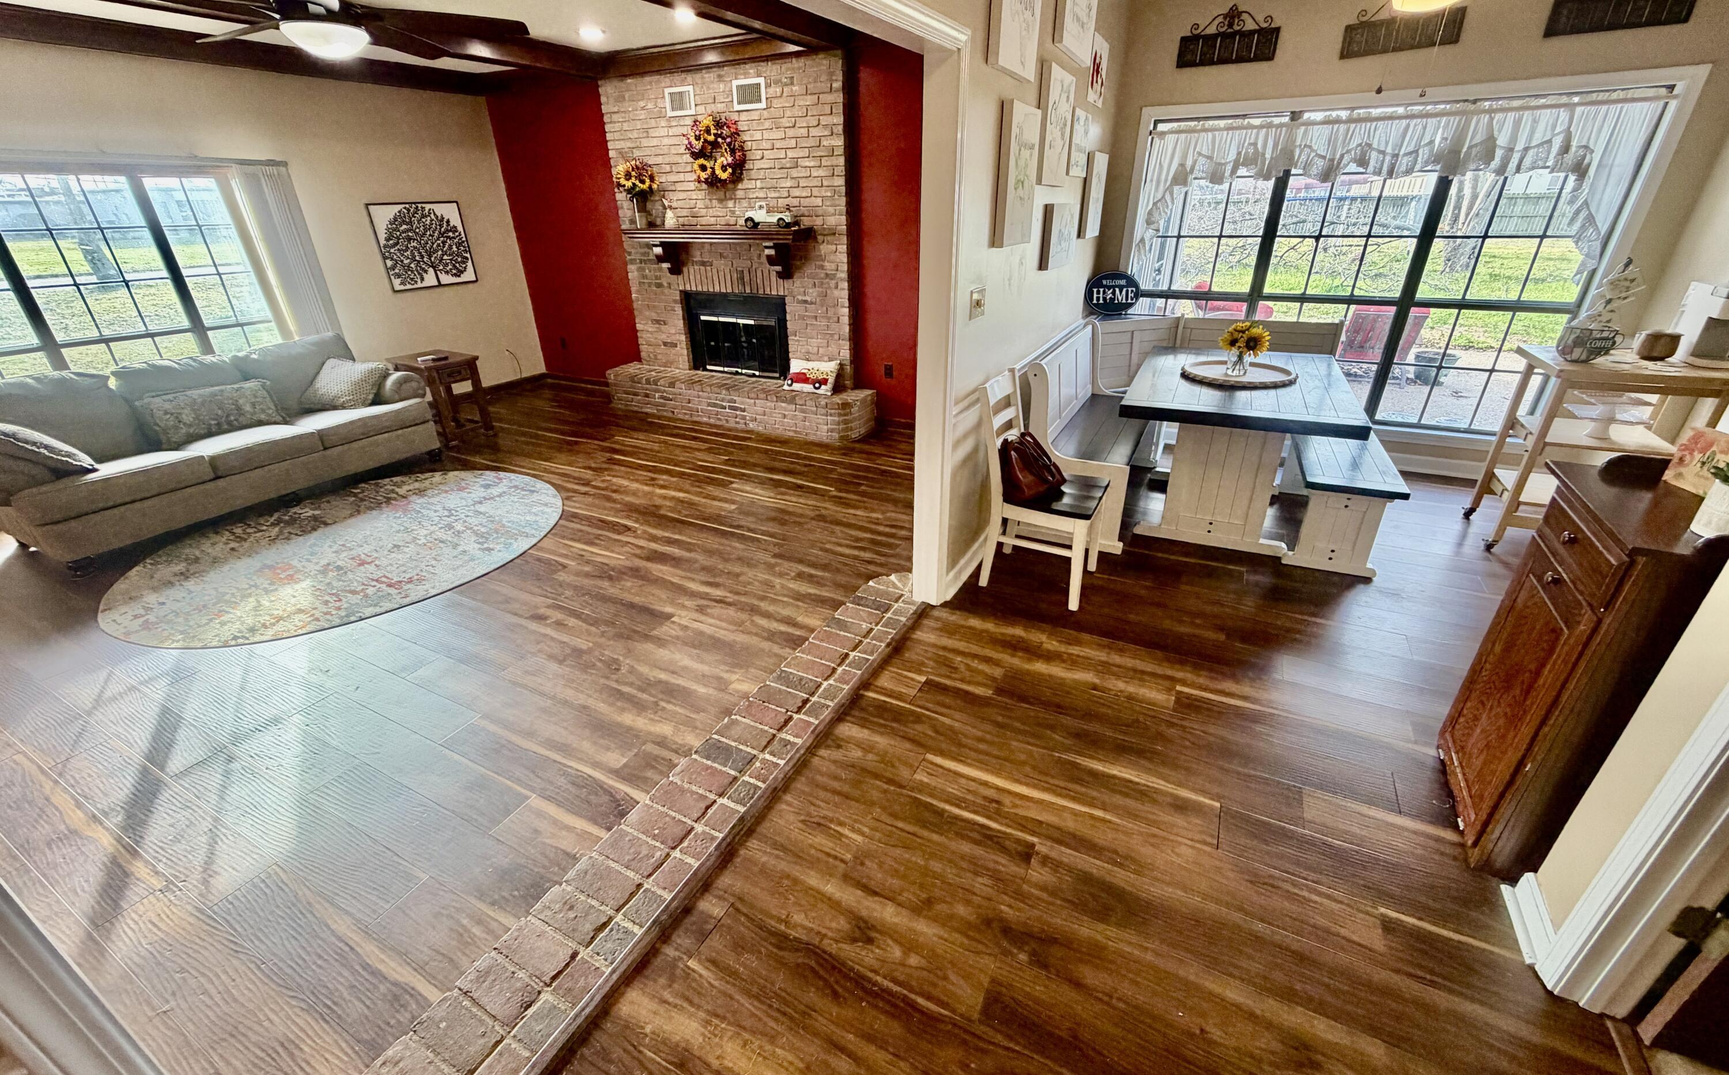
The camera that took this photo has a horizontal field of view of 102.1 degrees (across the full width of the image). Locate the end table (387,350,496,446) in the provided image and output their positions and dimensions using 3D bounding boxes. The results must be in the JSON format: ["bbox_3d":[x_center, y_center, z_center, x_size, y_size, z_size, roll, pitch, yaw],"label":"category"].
[{"bbox_3d":[-3.577,-1.200,5.927,0.655,0.628,0.430,12,29,25],"label":"end table"}]

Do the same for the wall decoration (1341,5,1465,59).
[{"bbox_3d":[2.887,-2.762,3.736,0.529,0.289,0.029,11,28,25],"label":"wall decoration"}]

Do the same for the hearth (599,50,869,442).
[{"bbox_3d":[-1.163,-2.227,5.556,2.624,2.592,0.567,11,28,25],"label":"hearth"}]

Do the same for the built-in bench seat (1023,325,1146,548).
[{"bbox_3d":[1.334,-0.642,3.924,0.560,0.911,1.330,12,29,25],"label":"built-in bench seat"}]

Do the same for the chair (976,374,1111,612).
[{"bbox_3d":[0.791,-0.223,3.077,0.515,0.932,0.450,12,29,25],"label":"chair"}]

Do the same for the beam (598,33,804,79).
[{"bbox_3d":[-1.172,-3.514,5.075,1.976,0.146,0.154,11,28,25],"label":"beam"}]

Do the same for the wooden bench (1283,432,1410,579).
[{"bbox_3d":[2.415,-0.255,3.634,0.395,0.446,1.180,11,29,23],"label":"wooden bench"}]

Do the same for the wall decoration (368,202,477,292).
[{"bbox_3d":[-3.910,-2.606,6.242,0.032,0.700,0.832,11,28,25],"label":"wall decoration"}]

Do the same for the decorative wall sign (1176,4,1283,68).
[{"bbox_3d":[2.127,-2.932,4.080,0.535,0.290,0.029,11,28,25],"label":"decorative wall sign"}]

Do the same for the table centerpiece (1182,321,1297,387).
[{"bbox_3d":[2.023,-0.998,3.734,0.554,0.288,0.554,11,28,25],"label":"table centerpiece"}]

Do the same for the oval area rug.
[{"bbox_3d":[-3.012,0.001,4.190,2.140,0.012,2.260,12,29,25],"label":"oval area rug"}]

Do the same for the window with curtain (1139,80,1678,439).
[{"bbox_3d":[2.925,-1.629,4.335,2.414,1.798,0.130,11,28,25],"label":"window with curtain"}]

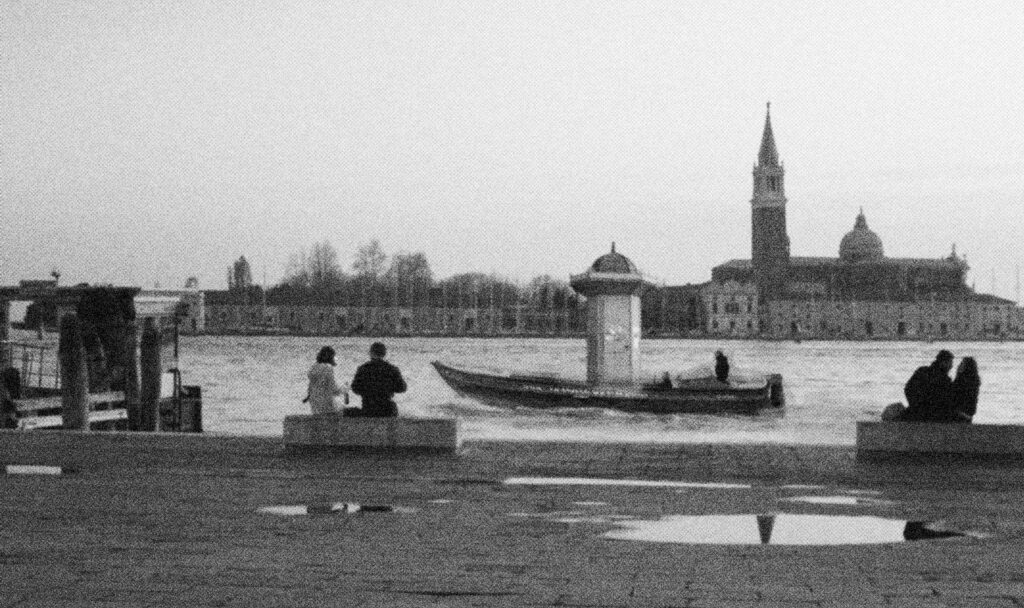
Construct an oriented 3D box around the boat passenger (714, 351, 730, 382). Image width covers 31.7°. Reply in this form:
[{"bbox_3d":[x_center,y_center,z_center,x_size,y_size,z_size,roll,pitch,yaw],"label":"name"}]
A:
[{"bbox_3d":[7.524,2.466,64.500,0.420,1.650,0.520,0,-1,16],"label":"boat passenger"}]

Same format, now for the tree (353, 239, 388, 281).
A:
[{"bbox_3d":[-40.384,-5.280,515.000,10.200,26.000,10.000,0,-1,0],"label":"tree"}]

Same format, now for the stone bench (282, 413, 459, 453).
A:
[{"bbox_3d":[-1.732,1.609,22.250,2.100,0.440,0.550,0,-1,8],"label":"stone bench"}]

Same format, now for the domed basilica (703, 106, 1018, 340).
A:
[{"bbox_3d":[107.147,-24.893,558.000,88.000,72.500,45.000,1,-1,-14],"label":"domed basilica"}]

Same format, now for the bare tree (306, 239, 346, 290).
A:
[{"bbox_3d":[-53.227,-4.994,515.000,10.800,26.000,10.500,0,-1,0],"label":"bare tree"}]

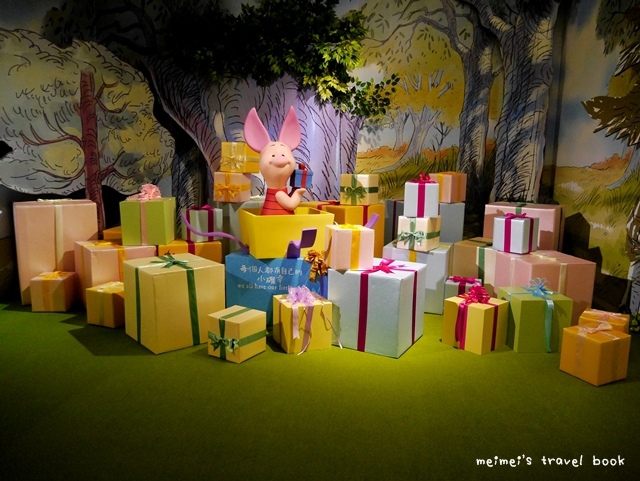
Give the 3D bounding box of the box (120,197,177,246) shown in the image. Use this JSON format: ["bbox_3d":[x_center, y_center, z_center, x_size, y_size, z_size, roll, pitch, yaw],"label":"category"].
[{"bbox_3d":[-1.646,-0.194,4.998,0.399,0.433,0.405,0,9,-4],"label":"box"}]

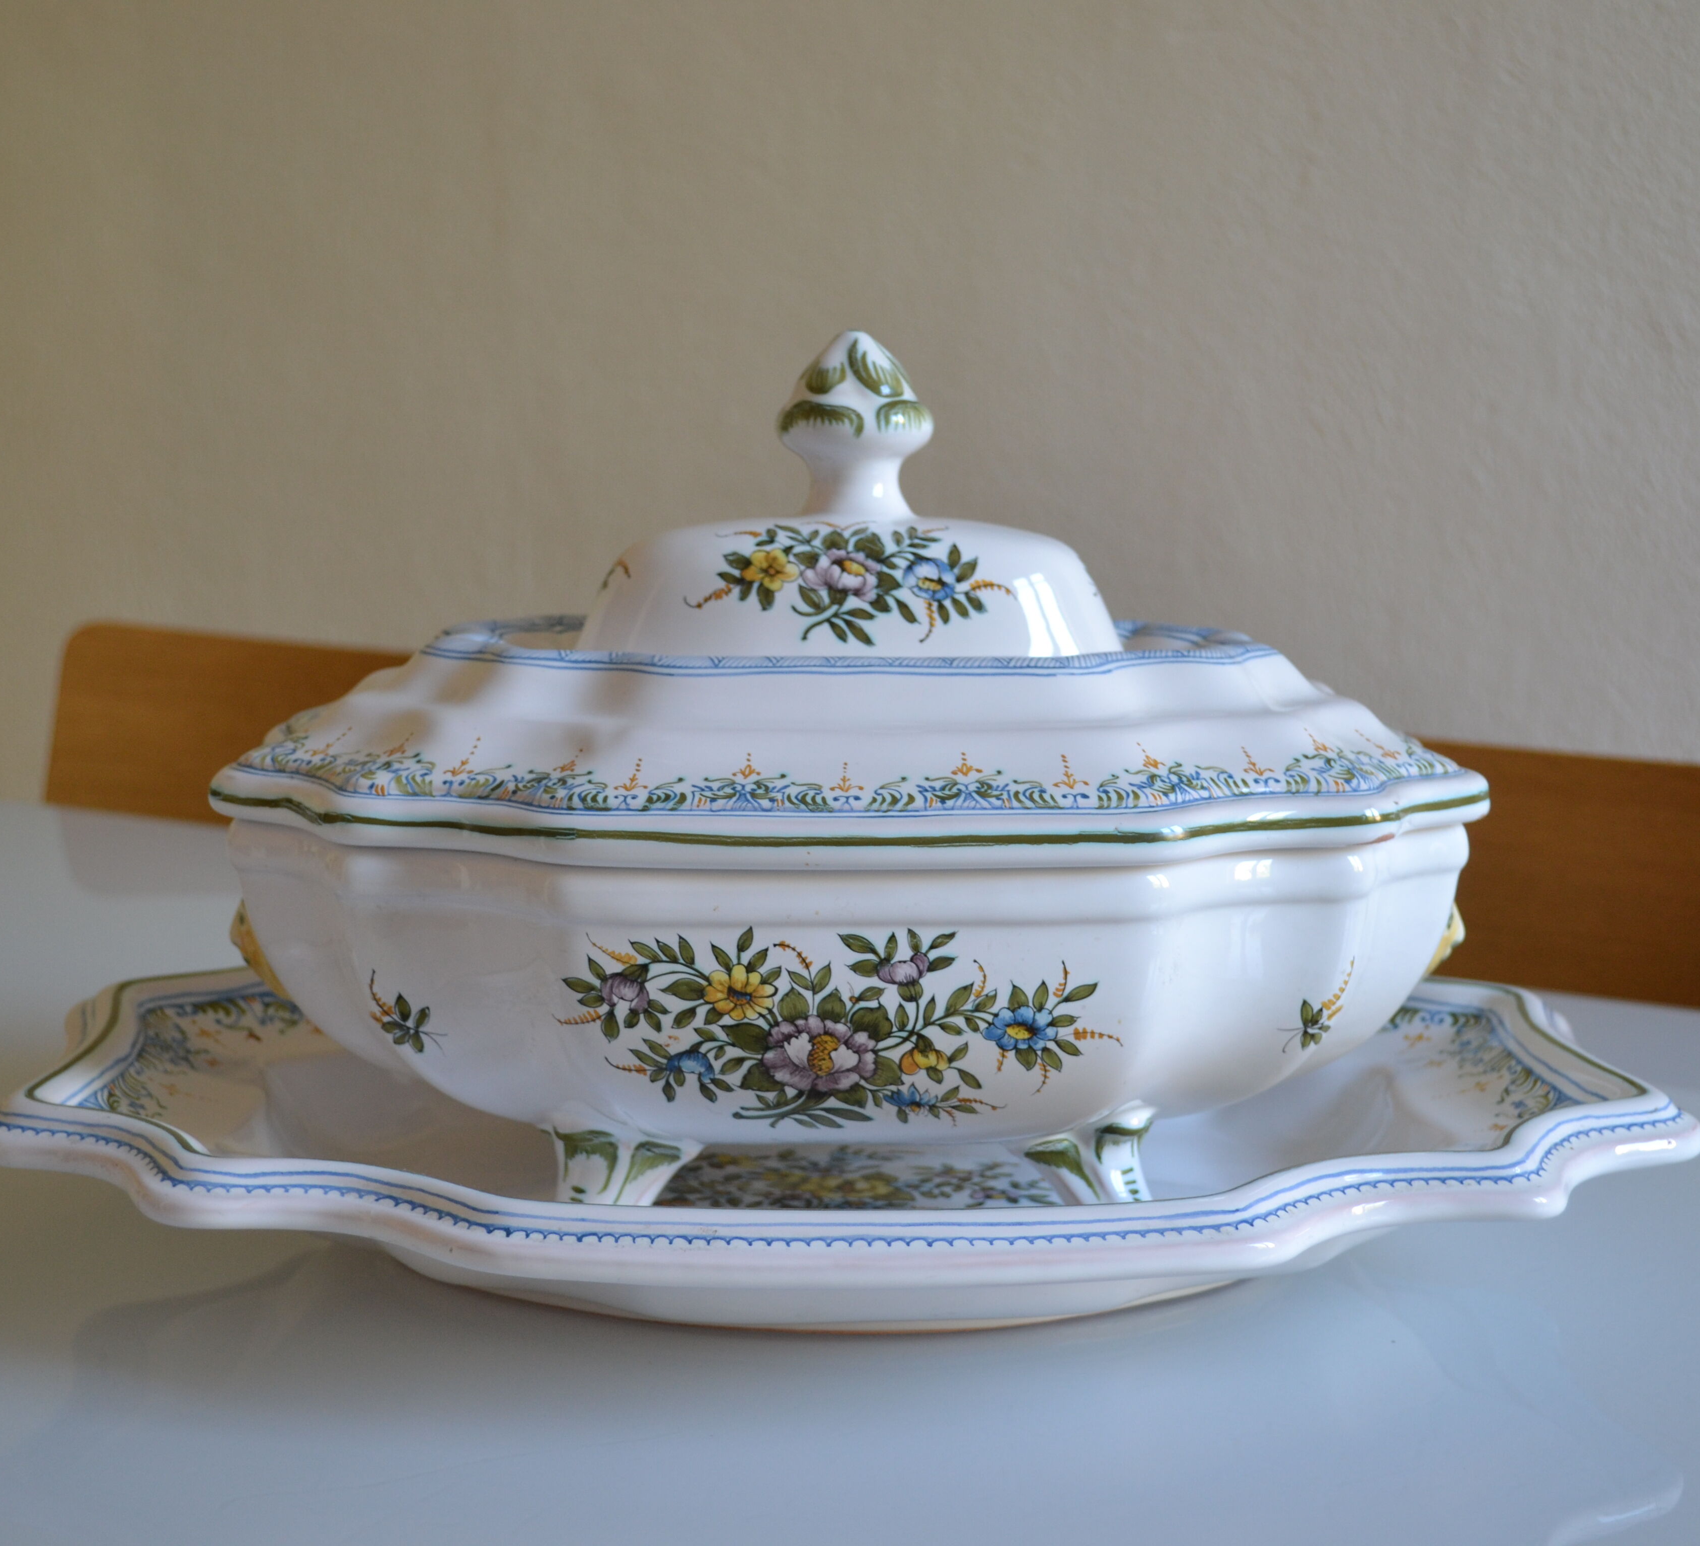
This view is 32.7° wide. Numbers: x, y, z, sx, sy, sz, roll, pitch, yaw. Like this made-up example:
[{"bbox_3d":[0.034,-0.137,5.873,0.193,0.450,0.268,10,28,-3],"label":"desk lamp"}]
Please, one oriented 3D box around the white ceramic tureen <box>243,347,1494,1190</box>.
[{"bbox_3d":[0.001,-0.004,0.816,0.343,0.238,0.238,0,8,-1],"label":"white ceramic tureen"}]

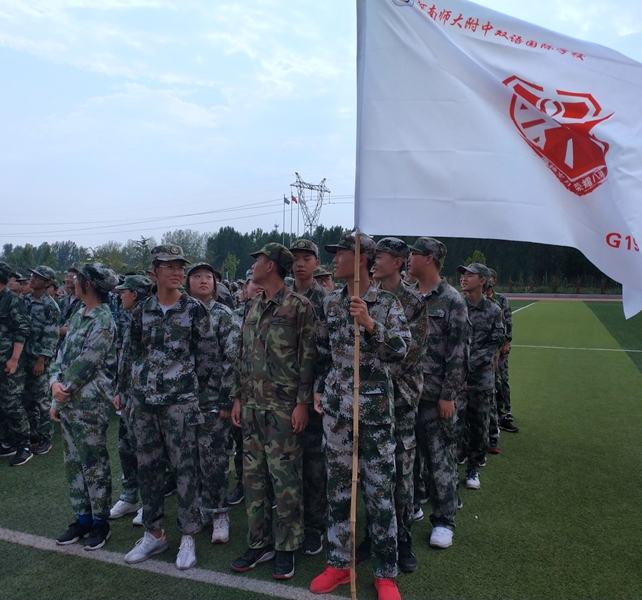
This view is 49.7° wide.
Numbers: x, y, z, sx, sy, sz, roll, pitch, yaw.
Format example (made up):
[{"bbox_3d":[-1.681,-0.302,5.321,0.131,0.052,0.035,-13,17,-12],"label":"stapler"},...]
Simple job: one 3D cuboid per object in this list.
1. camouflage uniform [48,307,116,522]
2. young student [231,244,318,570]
[{"bbox_3d":[-1.405,0.659,4.101,0.430,1.290,0.340,1,2,34],"label":"camouflage uniform"},{"bbox_3d":[-0.255,0.594,3.727,0.490,1.740,0.360,1,1,16],"label":"young student"}]

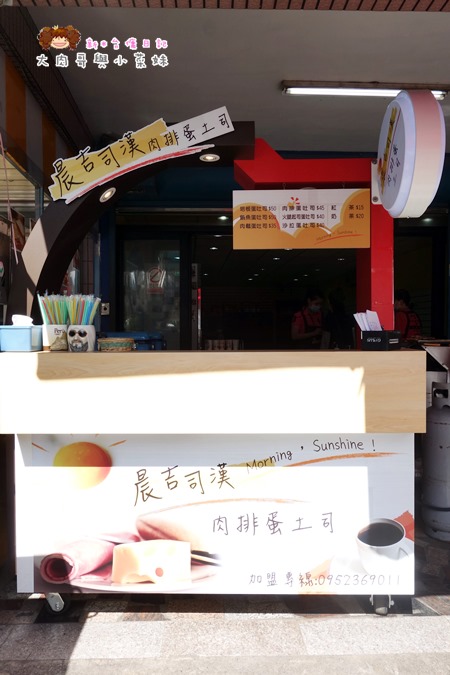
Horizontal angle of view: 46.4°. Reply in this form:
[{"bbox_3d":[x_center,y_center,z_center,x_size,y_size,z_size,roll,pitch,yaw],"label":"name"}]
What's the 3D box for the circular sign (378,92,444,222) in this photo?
[{"bbox_3d":[0.698,-0.685,1.985,0.130,0.452,0.452,0,1,4],"label":"circular sign"}]

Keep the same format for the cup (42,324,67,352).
[{"bbox_3d":[-0.655,0.003,2.030,0.096,0.101,0.096,0,1,0],"label":"cup"}]

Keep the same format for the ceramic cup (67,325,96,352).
[{"bbox_3d":[-0.550,0.004,2.020,0.104,0.104,0.100,0,1,0],"label":"ceramic cup"}]

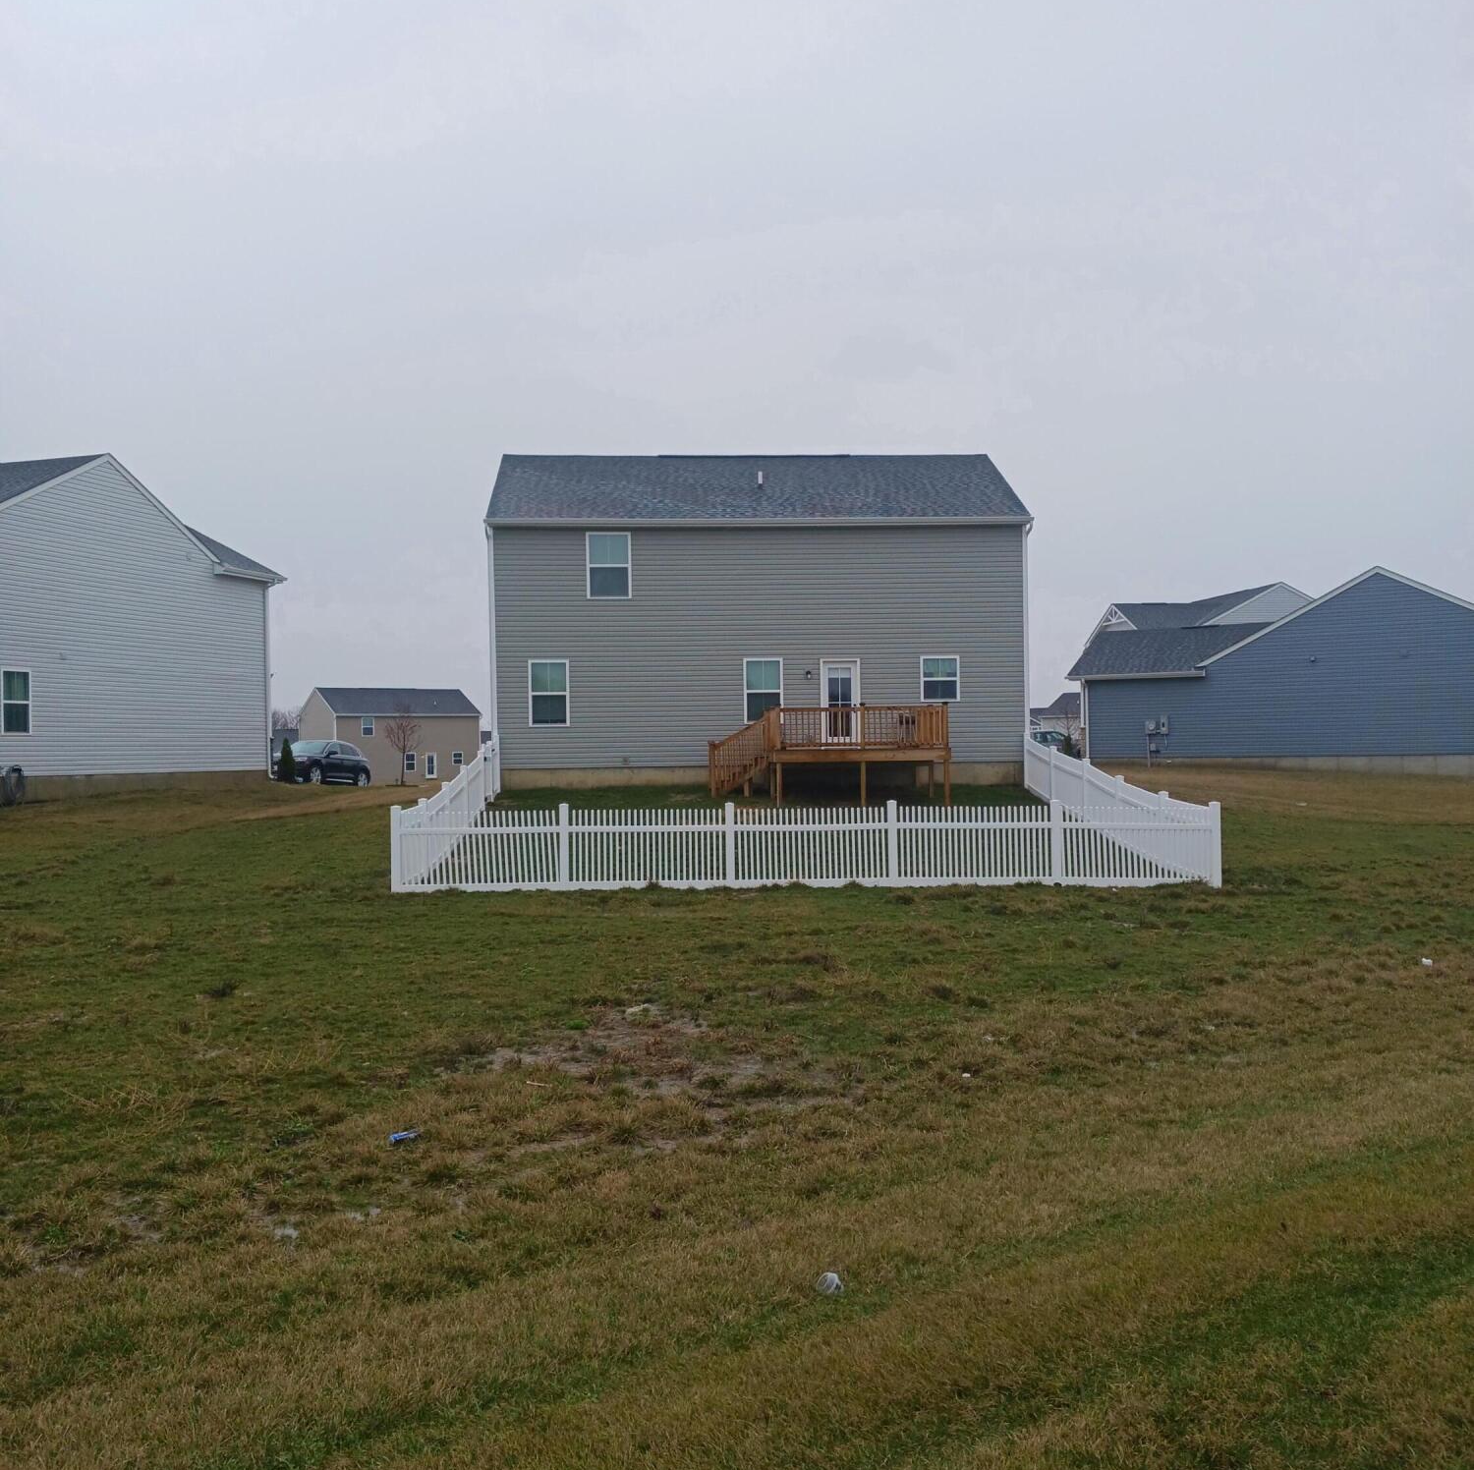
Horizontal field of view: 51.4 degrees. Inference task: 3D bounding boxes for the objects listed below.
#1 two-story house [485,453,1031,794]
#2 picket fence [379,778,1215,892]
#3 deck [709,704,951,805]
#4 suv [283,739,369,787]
[{"bbox_3d":[0.331,-3.142,41.404,13.160,8.780,9.700,-1,0,-3],"label":"two-story house"},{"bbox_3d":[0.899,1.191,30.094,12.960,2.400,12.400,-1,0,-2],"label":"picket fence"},{"bbox_3d":[1.949,0.453,34.966,5.180,2.220,3.750,-1,0,-3],"label":"deck"},{"bbox_3d":[-15.908,1.061,58.500,1.900,1.700,4.750,0,0,21],"label":"suv"}]

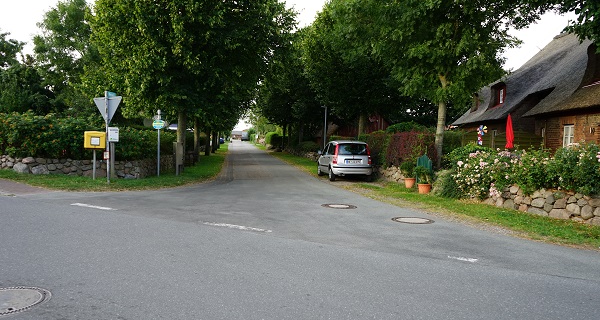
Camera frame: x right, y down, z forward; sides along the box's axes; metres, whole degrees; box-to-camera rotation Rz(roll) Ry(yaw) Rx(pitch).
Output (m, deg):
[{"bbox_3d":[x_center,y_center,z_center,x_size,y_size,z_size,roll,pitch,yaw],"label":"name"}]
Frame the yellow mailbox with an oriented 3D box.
[{"bbox_3d":[-6.706,-0.656,15.300,0.700,0.560,0.380,-1,3,-26],"label":"yellow mailbox"}]

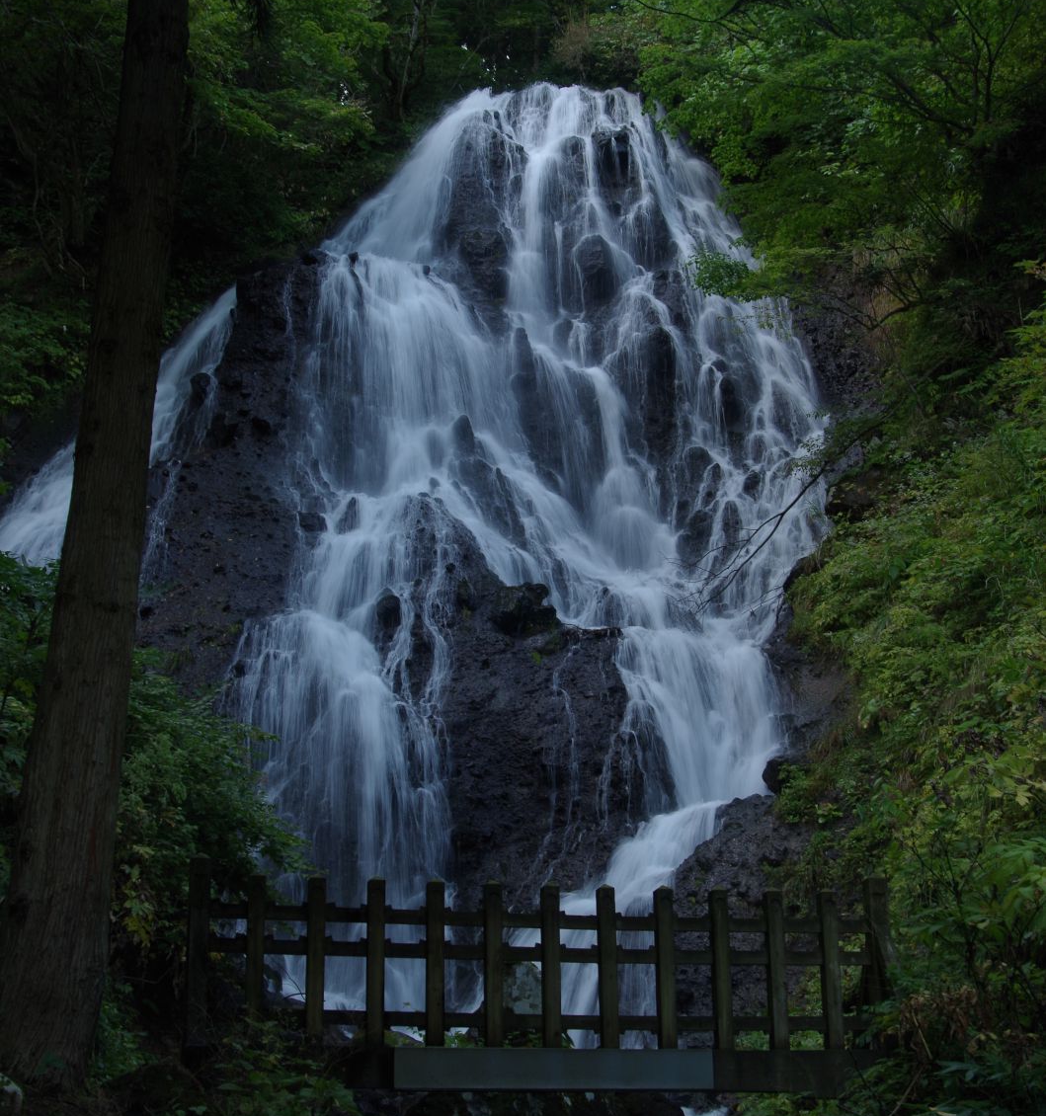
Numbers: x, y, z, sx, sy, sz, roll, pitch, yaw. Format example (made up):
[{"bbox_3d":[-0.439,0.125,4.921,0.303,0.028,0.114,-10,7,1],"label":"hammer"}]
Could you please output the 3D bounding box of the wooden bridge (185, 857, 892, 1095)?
[{"bbox_3d":[0.186,2.751,12.026,4.736,1.440,0.170,3,-21,-10],"label":"wooden bridge"}]

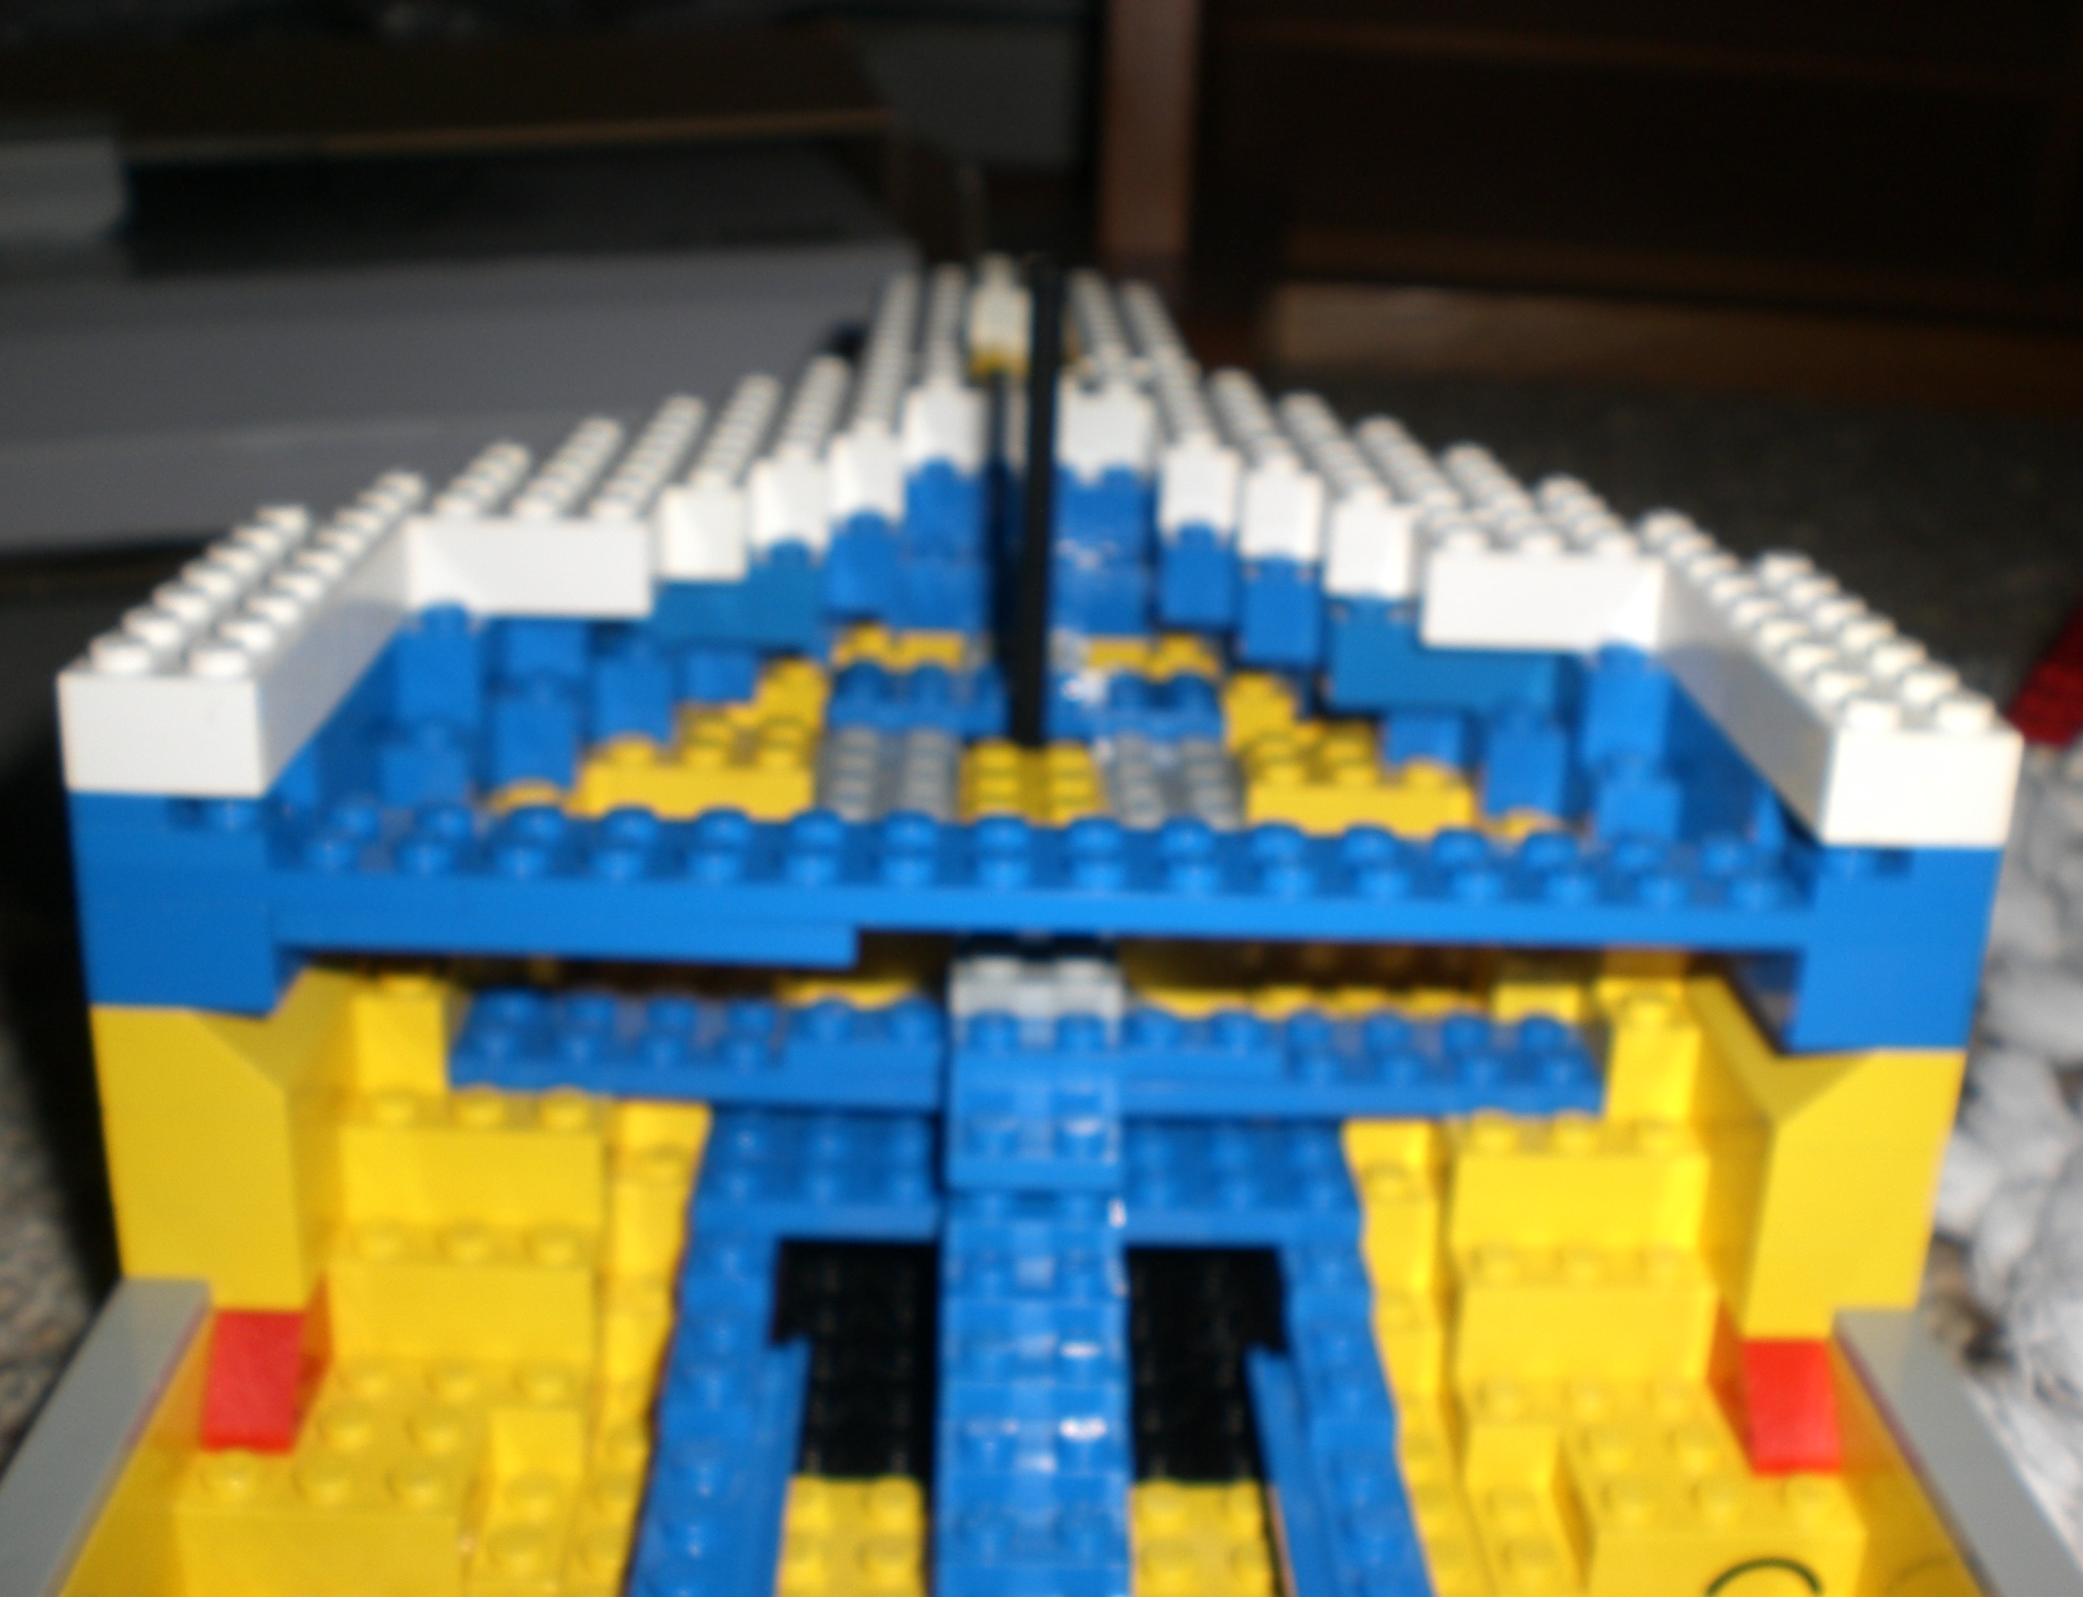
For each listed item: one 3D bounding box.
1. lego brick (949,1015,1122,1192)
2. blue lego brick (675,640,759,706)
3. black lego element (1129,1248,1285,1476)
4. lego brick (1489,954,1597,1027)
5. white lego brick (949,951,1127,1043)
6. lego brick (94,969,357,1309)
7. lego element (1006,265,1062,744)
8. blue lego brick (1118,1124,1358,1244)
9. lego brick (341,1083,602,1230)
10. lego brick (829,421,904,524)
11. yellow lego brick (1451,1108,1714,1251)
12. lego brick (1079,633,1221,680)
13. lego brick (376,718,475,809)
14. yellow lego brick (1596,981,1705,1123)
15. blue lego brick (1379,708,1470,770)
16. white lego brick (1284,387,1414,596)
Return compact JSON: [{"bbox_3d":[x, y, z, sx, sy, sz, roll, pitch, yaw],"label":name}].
[{"bbox_3d":[-0.001,0.030,0.227,0.016,0.008,0.019,2,20,-2],"label":"lego brick"},{"bbox_3d":[-0.038,-0.019,0.280,0.008,0.011,0.013,2,20,-2],"label":"blue lego brick"},{"bbox_3d":[0.014,0.055,0.234,0.016,0.005,0.032,2,20,-2],"label":"black lego element"},{"bbox_3d":[0.050,0.018,0.245,0.008,0.011,0.012,2,20,-2],"label":"lego brick"},{"bbox_3d":[-0.001,0.017,0.217,0.016,0.005,0.010,2,20,-2],"label":"white lego brick"},{"bbox_3d":[-0.073,0.026,0.214,0.016,0.030,0.028,2,20,-2],"label":"lego brick"},{"bbox_3d":[-0.001,-0.032,0.264,0.004,0.056,0.004,2,20,-2],"label":"lego element"},{"bbox_3d":[0.019,0.037,0.228,0.024,0.005,0.016,2,20,-2],"label":"blue lego brick"},{"bbox_3d":[-0.053,0.033,0.224,0.024,0.011,0.010,2,20,-2],"label":"lego brick"},{"bbox_3d":[-0.021,-0.039,0.282,0.008,0.011,0.010,2,20,-2],"label":"lego brick"},{"bbox_3d":[0.051,0.036,0.228,0.024,0.011,0.010,2,20,-2],"label":"yellow lego brick"},{"bbox_3d":[0.014,-0.016,0.308,0.016,0.011,0.012,2,20,-2],"label":"lego brick"},{"bbox_3d":[-0.061,-0.003,0.236,0.008,0.011,0.013,2,20,-2],"label":"lego brick"},{"bbox_3d":[0.060,0.024,0.232,0.008,0.011,0.010,2,20,-2],"label":"yellow lego brick"},{"bbox_3d":[0.043,-0.011,0.268,0.008,0.011,0.012,2,20,-2],"label":"blue lego brick"},{"bbox_3d":[0.036,-0.039,0.288,0.008,0.011,0.064,2,20,-2],"label":"white lego brick"}]

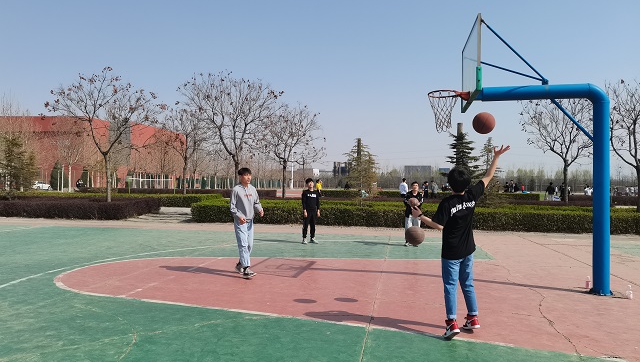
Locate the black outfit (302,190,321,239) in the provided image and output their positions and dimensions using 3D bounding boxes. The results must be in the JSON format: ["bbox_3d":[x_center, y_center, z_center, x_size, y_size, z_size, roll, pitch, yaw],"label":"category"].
[{"bbox_3d":[-0.227,0.882,12.850,0.470,1.340,0.290,1,-1,-10],"label":"black outfit"}]

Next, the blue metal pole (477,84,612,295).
[{"bbox_3d":[3.366,0.096,7.251,1.920,3.080,0.280,1,-1,9],"label":"blue metal pole"}]

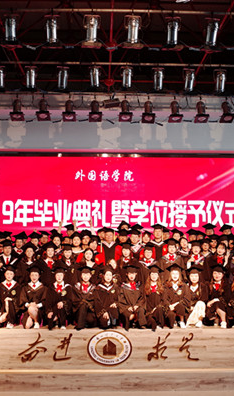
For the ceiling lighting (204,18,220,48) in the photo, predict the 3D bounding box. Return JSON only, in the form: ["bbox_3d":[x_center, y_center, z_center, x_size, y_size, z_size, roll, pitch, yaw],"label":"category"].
[{"bbox_3d":[1.262,-2.199,6.231,0.220,0.380,0.250,0,-6,-1],"label":"ceiling lighting"}]

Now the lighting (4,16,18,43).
[{"bbox_3d":[-1.645,-2.605,7.200,0.230,0.390,0.240,0,-6,0],"label":"lighting"}]

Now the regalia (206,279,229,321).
[{"bbox_3d":[1.878,1.911,8.739,0.460,0.773,0.500,0,-6,6],"label":"regalia"}]

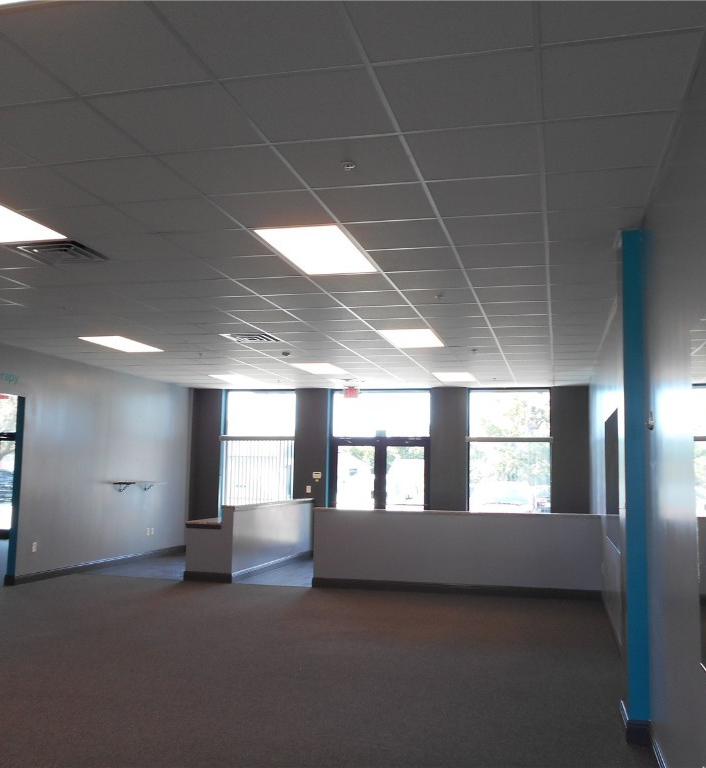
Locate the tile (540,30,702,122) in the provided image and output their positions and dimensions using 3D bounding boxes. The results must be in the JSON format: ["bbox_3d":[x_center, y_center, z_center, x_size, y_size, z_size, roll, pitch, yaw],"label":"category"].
[{"bbox_3d":[0.982,-1.162,2.913,0.536,0.020,0.610,0,-6,15],"label":"tile"}]

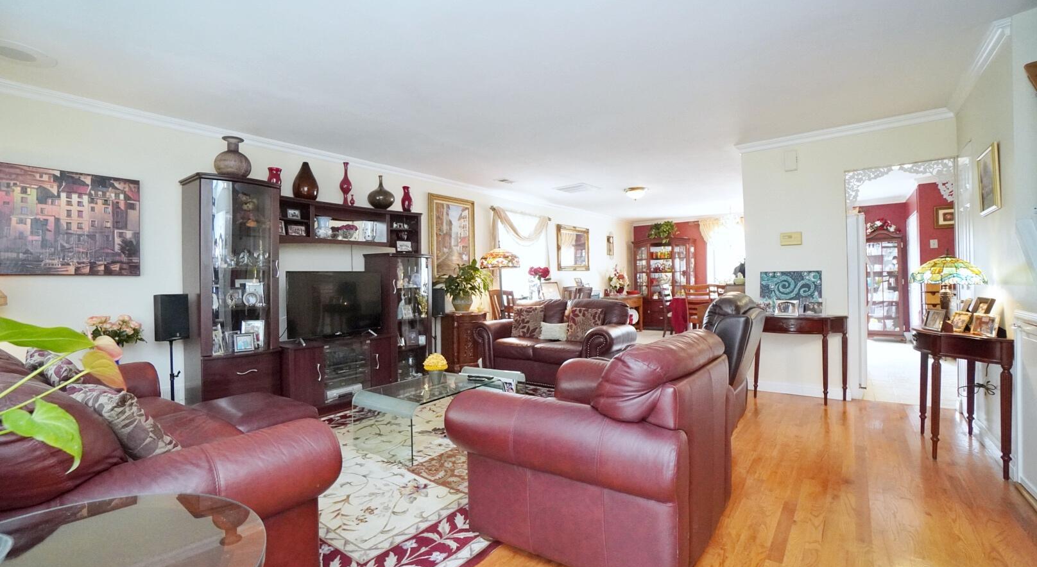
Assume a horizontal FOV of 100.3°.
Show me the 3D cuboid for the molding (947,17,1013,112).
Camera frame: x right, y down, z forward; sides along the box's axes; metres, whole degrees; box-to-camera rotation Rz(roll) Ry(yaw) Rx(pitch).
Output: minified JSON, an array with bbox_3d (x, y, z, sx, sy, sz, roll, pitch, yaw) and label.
[{"bbox_3d":[2.945,-1.342,2.820,0.060,0.085,1.500,-2,0,38],"label":"molding"}]

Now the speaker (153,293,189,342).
[{"bbox_3d":[-2.461,0.242,3.082,0.200,0.320,0.190,-1,0,42],"label":"speaker"}]

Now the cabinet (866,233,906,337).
[{"bbox_3d":[6.231,0.044,7.393,0.540,1.860,0.360,-2,0,38],"label":"cabinet"}]

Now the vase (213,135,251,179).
[{"bbox_3d":[-2.275,-0.971,3.430,0.250,0.365,0.250,-2,0,38],"label":"vase"}]

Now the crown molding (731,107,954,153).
[{"bbox_3d":[2.791,-1.335,3.855,1.560,0.085,0.060,-2,0,38],"label":"crown molding"}]

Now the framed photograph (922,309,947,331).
[{"bbox_3d":[2.686,0.235,2.780,0.040,0.140,0.150,11,2,8],"label":"framed photograph"}]

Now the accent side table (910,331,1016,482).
[{"bbox_3d":[2.787,0.681,2.794,0.380,0.770,0.880,-1,1,38],"label":"accent side table"}]

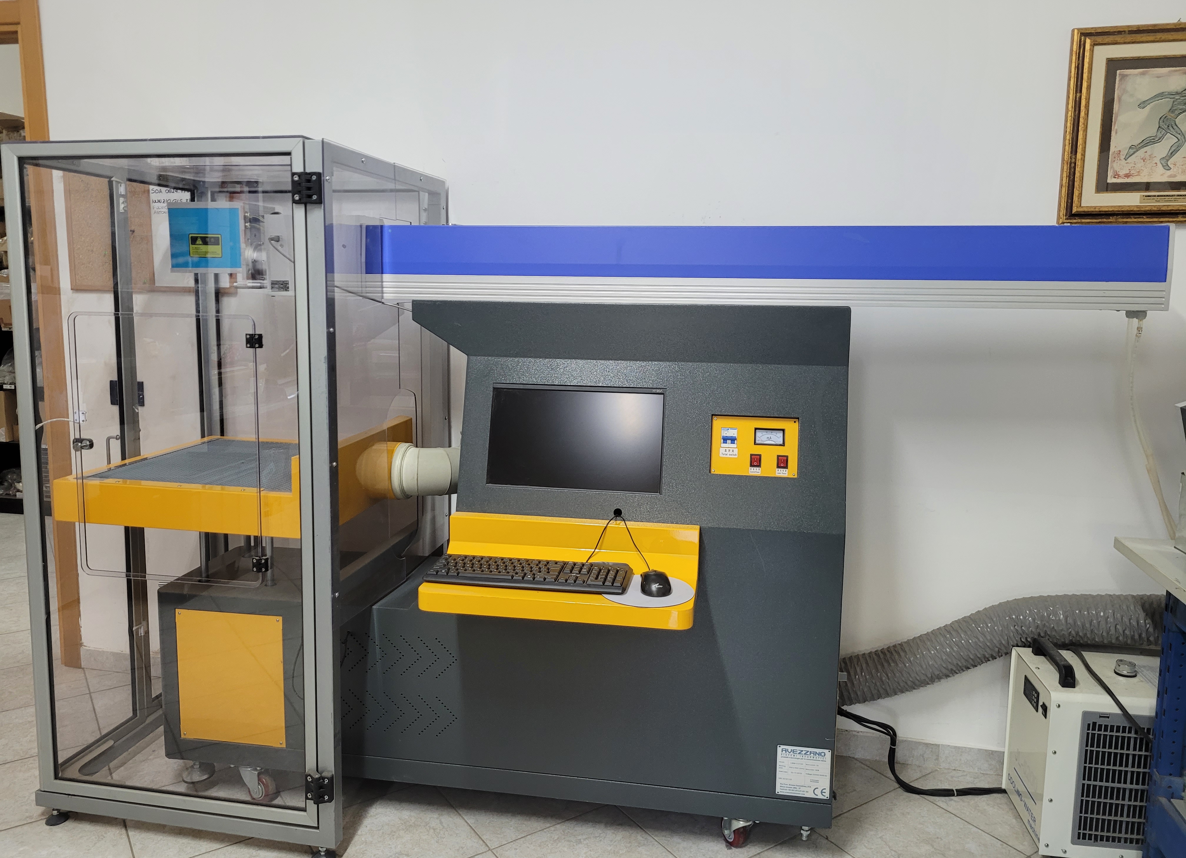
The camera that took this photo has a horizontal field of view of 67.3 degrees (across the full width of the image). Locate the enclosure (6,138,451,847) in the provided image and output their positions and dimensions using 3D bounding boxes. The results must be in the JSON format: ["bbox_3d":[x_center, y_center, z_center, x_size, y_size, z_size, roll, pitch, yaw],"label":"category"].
[{"bbox_3d":[-0.875,0.135,2.313,0.781,1.579,0.699,2,7,11],"label":"enclosure"}]

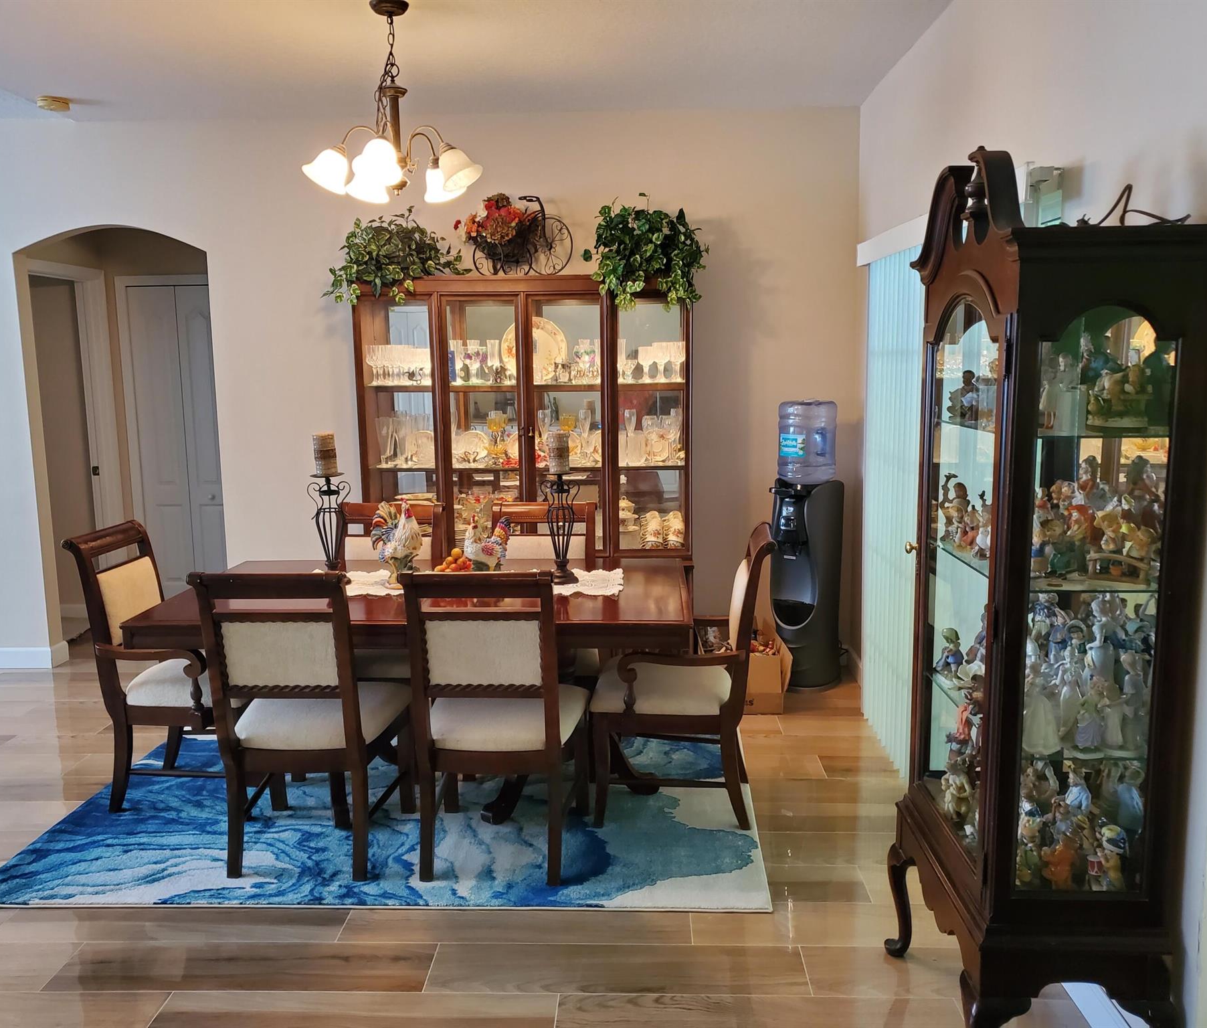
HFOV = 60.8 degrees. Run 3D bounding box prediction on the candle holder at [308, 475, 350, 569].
[{"bbox_3d":[-1.022,0.057,3.848,0.155,0.400,0.155,0,9,2],"label":"candle holder"}]

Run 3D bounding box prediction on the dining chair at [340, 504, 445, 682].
[{"bbox_3d":[-0.896,0.474,4.100,0.530,0.970,0.655,0,9,3],"label":"dining chair"}]

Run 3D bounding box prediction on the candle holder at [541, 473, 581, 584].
[{"bbox_3d":[-0.161,0.049,3.844,0.155,0.399,0.155,0,9,2],"label":"candle holder"}]

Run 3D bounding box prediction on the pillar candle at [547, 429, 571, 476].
[{"bbox_3d":[-0.162,-0.222,3.715,0.082,0.150,0.082,0,9,2],"label":"pillar candle"}]

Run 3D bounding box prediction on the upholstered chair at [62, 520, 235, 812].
[{"bbox_3d":[-1.500,0.542,3.740,0.624,0.976,0.585,0,9,3],"label":"upholstered chair"}]

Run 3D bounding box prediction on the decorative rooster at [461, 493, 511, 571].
[{"bbox_3d":[-0.423,0.126,3.755,0.175,0.252,0.120,-3,9,-13],"label":"decorative rooster"}]

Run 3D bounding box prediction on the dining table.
[{"bbox_3d":[-0.603,0.640,3.796,1.794,0.747,1.053,0,9,2],"label":"dining table"}]

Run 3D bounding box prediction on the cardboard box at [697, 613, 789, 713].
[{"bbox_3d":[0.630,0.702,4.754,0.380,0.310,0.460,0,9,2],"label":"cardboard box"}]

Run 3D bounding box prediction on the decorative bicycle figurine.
[{"bbox_3d":[-0.412,-1.289,4.800,0.520,0.391,0.250,4,10,29],"label":"decorative bicycle figurine"}]

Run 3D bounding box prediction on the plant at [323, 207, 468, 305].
[{"bbox_3d":[-0.945,-1.173,4.706,0.620,0.420,0.420,0,9,2],"label":"plant"}]

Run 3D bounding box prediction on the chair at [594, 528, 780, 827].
[{"bbox_3d":[0.260,0.544,3.594,0.624,0.981,0.585,0,9,6],"label":"chair"}]

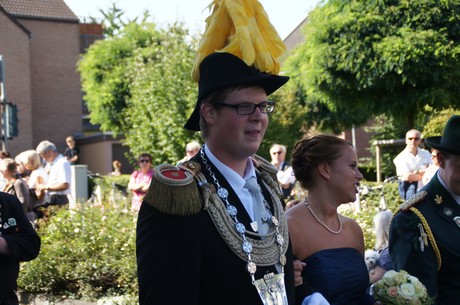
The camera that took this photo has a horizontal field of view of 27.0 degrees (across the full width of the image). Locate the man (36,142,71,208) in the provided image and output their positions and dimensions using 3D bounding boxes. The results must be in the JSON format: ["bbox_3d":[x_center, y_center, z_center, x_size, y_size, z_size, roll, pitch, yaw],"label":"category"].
[{"bbox_3d":[-2.040,0.730,11.100,0.450,1.730,0.520,-2,1,-37],"label":"man"}]

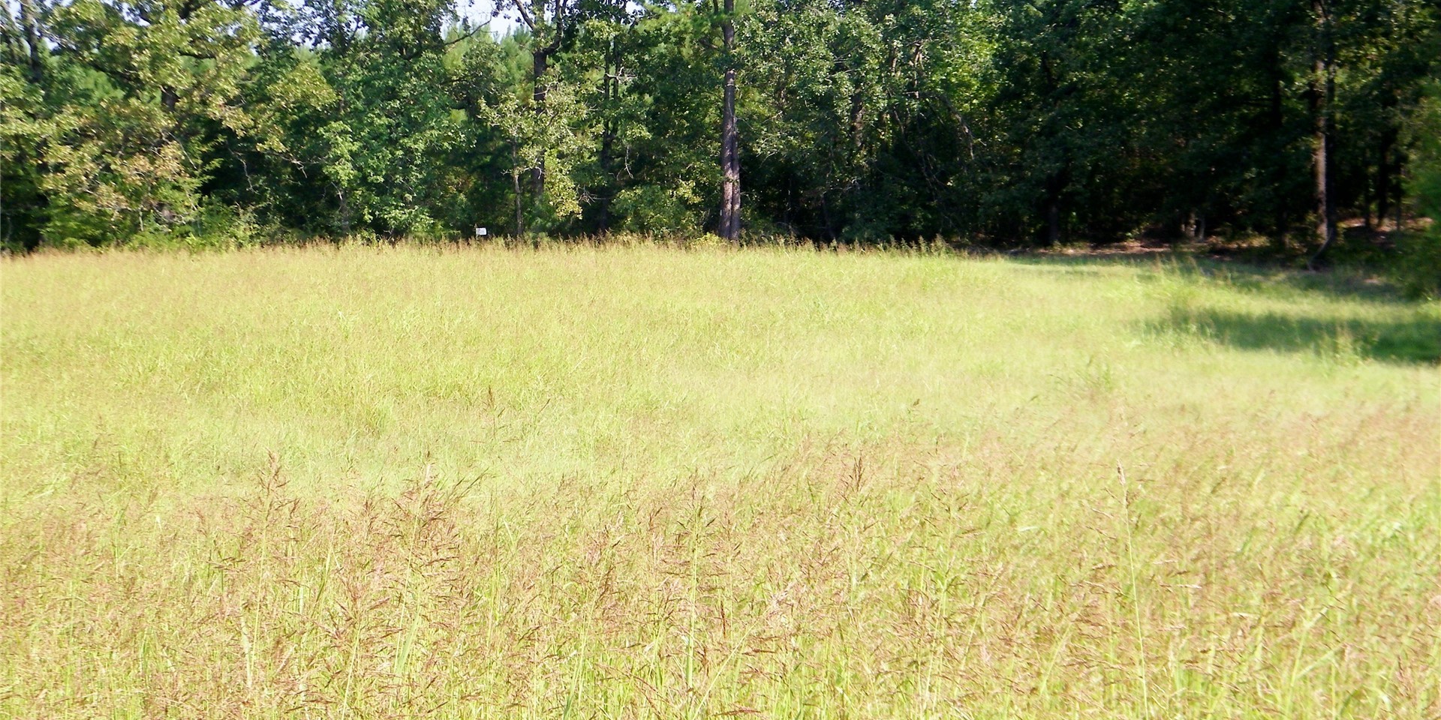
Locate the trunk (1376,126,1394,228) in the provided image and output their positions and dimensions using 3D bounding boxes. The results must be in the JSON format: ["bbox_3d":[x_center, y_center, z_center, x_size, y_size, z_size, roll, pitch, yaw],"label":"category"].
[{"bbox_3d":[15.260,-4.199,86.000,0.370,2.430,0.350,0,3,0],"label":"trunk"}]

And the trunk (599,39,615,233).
[{"bbox_3d":[-2.597,-5.104,86.000,0.340,4.550,0.340,0,3,0],"label":"trunk"}]

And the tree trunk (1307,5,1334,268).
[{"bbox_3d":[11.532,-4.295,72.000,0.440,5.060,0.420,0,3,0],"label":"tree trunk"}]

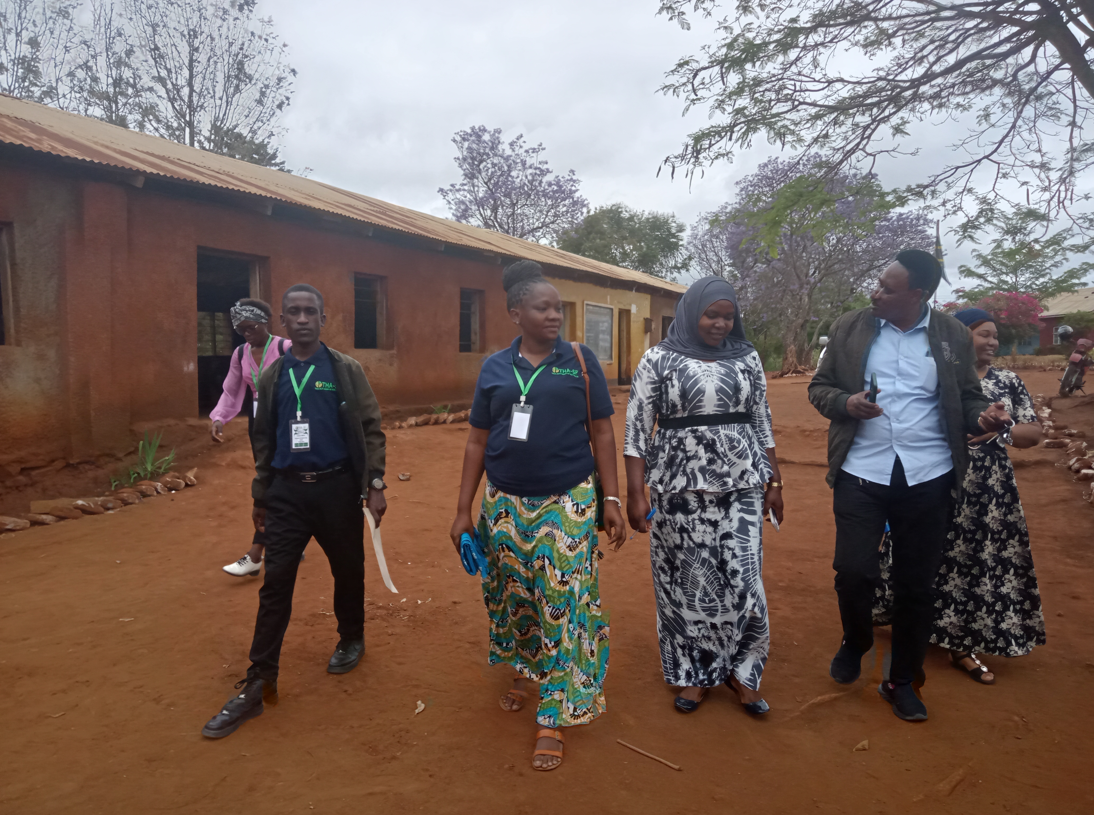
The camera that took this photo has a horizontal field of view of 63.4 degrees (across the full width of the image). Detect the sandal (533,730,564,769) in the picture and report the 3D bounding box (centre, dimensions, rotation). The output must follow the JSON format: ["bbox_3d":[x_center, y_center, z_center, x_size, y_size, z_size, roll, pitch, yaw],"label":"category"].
[{"bbox_3d":[0.007,1.133,2.950,0.098,0.085,0.245,0,3,8],"label":"sandal"}]

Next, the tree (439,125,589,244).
[{"bbox_3d":[-1.413,-5.927,38.000,6.500,10.300,6.500,0,3,0],"label":"tree"}]

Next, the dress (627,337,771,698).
[{"bbox_3d":[0.600,0.405,3.480,0.570,1.360,0.360,0,3,4],"label":"dress"}]

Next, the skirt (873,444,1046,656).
[{"bbox_3d":[1.790,0.590,3.910,0.600,0.880,0.500,0,3,-3],"label":"skirt"}]

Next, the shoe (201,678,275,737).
[{"bbox_3d":[-1.128,1.103,3.250,0.110,0.140,0.290,1,3,27],"label":"shoe"}]

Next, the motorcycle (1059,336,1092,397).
[{"bbox_3d":[9.681,-0.734,16.000,0.750,1.100,1.950,11,8,36],"label":"motorcycle"}]

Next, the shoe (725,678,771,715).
[{"bbox_3d":[0.765,1.079,3.410,0.088,0.095,0.250,0,3,-12],"label":"shoe"}]

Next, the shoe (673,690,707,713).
[{"bbox_3d":[0.561,1.128,3.430,0.088,0.070,0.240,1,3,17],"label":"shoe"}]

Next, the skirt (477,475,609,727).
[{"bbox_3d":[-0.014,0.667,3.250,0.460,0.940,0.430,0,3,7],"label":"skirt"}]

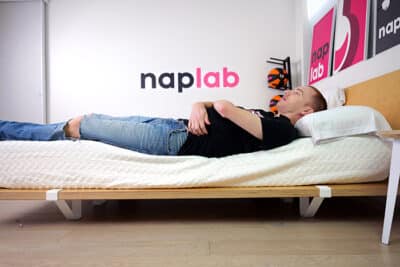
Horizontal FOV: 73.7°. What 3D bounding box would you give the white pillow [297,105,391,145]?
[{"bbox_3d":[0.690,-0.050,1.550,0.440,0.180,0.620,0,0,0],"label":"white pillow"}]

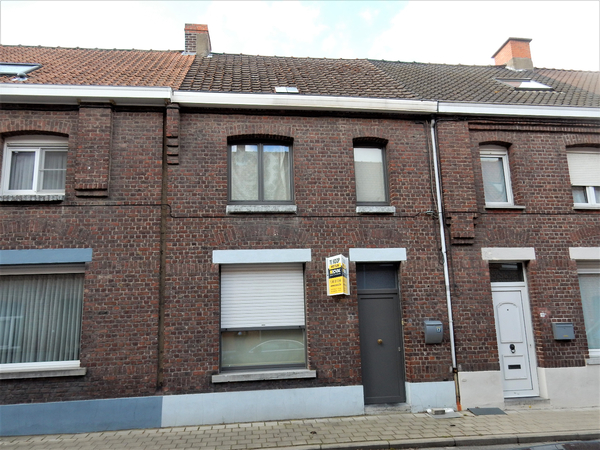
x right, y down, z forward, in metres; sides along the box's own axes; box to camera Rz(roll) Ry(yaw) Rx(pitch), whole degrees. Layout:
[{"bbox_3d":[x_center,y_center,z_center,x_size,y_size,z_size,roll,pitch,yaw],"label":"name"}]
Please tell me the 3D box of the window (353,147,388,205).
[{"bbox_3d":[1.431,-1.056,8.937,0.740,1.315,0.100,0,-11,-8],"label":"window"}]

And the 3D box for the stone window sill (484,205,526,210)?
[{"bbox_3d":[4.208,-0.350,9.005,0.891,0.065,0.220,0,-11,-8],"label":"stone window sill"}]

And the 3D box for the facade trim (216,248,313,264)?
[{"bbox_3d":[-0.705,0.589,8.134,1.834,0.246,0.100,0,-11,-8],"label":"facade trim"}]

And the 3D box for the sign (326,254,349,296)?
[{"bbox_3d":[0.746,0.945,8.052,0.440,0.712,0.370,0,-11,-8],"label":"sign"}]

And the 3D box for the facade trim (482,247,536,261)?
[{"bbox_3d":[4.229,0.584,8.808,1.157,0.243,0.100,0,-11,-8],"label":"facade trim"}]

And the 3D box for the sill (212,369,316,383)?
[{"bbox_3d":[-0.633,2.690,7.759,1.839,0.135,0.220,0,-11,-8],"label":"sill"}]

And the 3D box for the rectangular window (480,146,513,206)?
[{"bbox_3d":[4.151,-1.060,9.309,0.740,1.345,0.100,0,-11,-8],"label":"rectangular window"}]

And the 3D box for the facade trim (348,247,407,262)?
[{"bbox_3d":[1.526,0.580,8.461,1.122,0.253,0.100,0,-11,-8],"label":"facade trim"}]

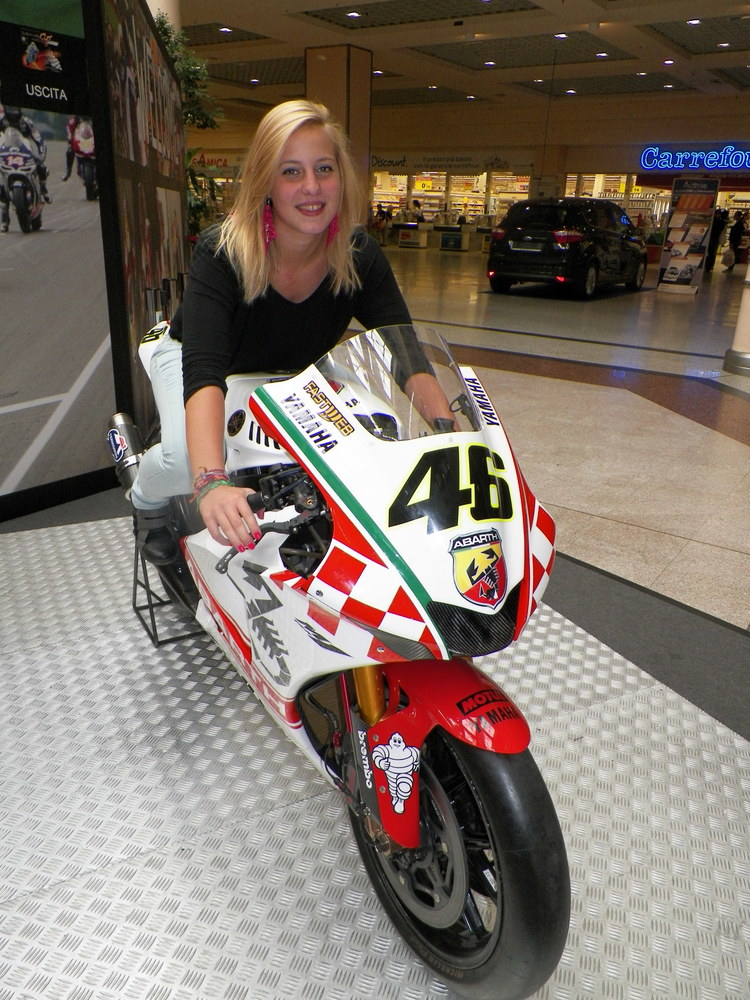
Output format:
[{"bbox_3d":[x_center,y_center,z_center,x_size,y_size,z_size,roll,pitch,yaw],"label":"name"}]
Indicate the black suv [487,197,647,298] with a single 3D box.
[{"bbox_3d":[3.790,-4.790,13.600,1.850,1.630,4.380,17,26,33],"label":"black suv"}]

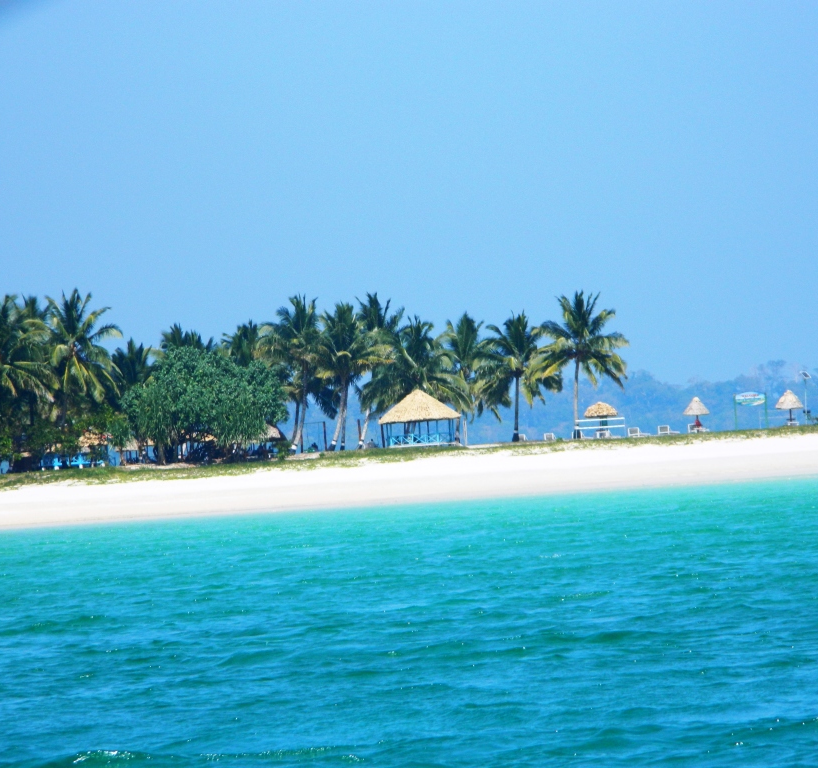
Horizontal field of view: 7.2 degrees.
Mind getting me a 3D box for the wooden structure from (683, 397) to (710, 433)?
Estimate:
[{"bbox_3d":[24.190,2.570,550.000,2.190,3.030,2.190,-2,-1,0],"label":"wooden structure"}]

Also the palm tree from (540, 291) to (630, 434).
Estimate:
[{"bbox_3d":[15.000,-1.620,557.000,7.100,12.350,7.100,-2,-1,0],"label":"palm tree"}]

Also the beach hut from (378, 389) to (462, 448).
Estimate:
[{"bbox_3d":[0.920,2.860,546.000,6.930,4.970,6.600,-2,-1,0],"label":"beach hut"}]

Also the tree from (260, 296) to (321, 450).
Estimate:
[{"bbox_3d":[-9.330,-0.830,515.000,4.520,11.980,5.200,-2,-1,0],"label":"tree"}]

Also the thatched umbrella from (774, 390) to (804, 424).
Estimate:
[{"bbox_3d":[30.190,1.950,520.000,2.120,2.800,2.200,-2,-1,0],"label":"thatched umbrella"}]

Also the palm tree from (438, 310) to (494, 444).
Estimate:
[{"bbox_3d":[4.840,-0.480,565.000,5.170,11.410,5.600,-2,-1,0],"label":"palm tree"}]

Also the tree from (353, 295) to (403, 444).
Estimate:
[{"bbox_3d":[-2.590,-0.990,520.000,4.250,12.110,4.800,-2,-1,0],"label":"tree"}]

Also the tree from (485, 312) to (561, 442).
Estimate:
[{"bbox_3d":[9.070,-0.520,518.000,5.720,10.120,6.000,-2,-1,0],"label":"tree"}]

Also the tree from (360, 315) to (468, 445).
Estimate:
[{"bbox_3d":[0.470,-0.390,560.000,8.900,11.140,8.400,-2,-1,0],"label":"tree"}]

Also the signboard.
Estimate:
[{"bbox_3d":[29.170,1.330,560.000,2.740,1.200,0.120,-2,-1,0],"label":"signboard"}]

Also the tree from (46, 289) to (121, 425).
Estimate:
[{"bbox_3d":[-27.550,-0.760,555.000,6.160,14.520,6.160,-2,-1,0],"label":"tree"}]

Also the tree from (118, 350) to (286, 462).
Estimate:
[{"bbox_3d":[-15.630,1.570,502.000,12.340,8.530,11.000,-2,-1,0],"label":"tree"}]

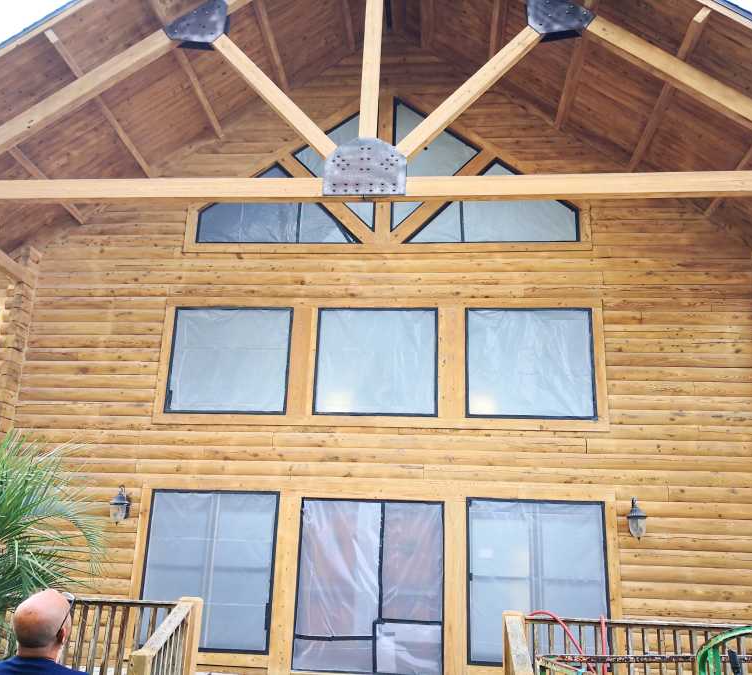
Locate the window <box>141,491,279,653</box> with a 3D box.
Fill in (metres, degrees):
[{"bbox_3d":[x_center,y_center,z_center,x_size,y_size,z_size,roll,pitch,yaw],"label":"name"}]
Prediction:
[{"bbox_3d":[-2.139,2.955,8.952,1.710,1.950,0.040,0,-16,6],"label":"window"}]

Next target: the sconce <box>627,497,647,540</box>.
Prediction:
[{"bbox_3d":[3.173,2.214,8.528,0.240,0.530,0.300,0,-16,6],"label":"sconce"}]

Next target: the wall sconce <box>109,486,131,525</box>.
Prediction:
[{"bbox_3d":[-3.334,2.193,9.165,0.240,0.520,0.300,0,-16,6],"label":"wall sconce"}]

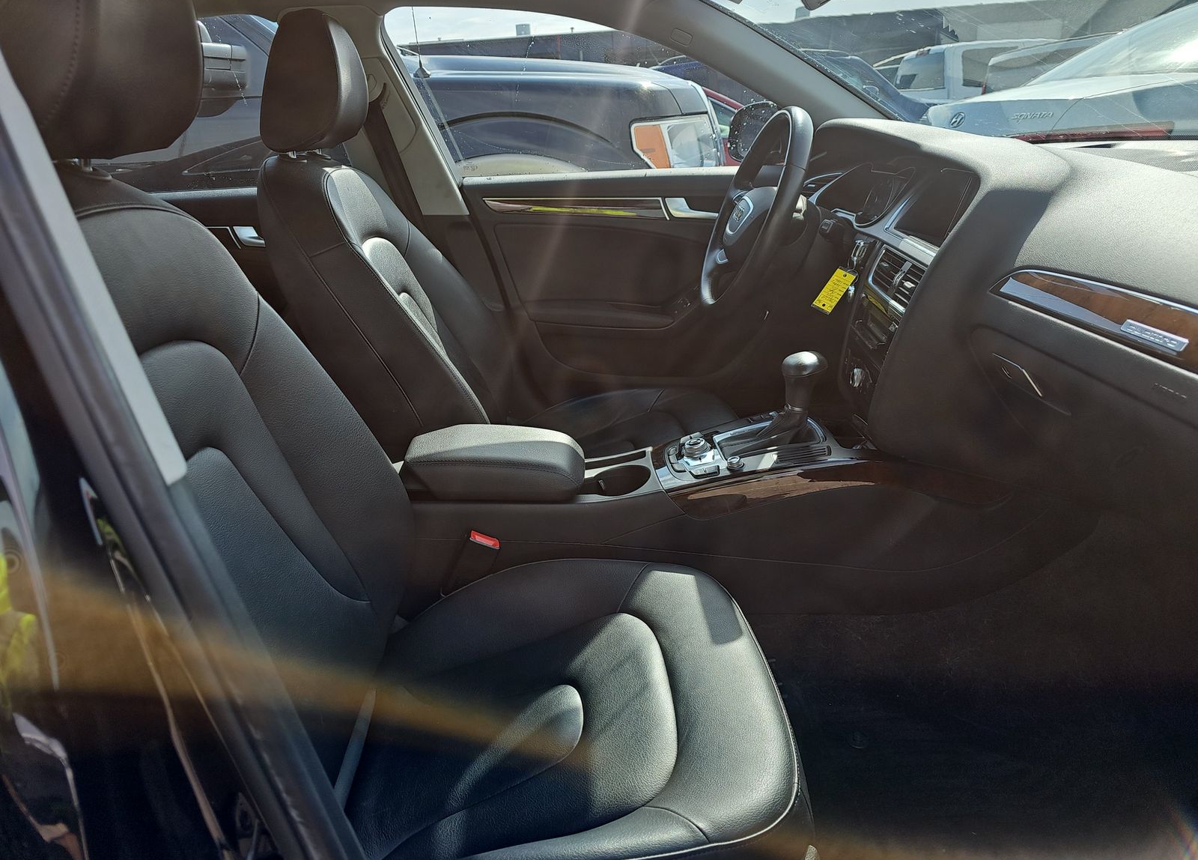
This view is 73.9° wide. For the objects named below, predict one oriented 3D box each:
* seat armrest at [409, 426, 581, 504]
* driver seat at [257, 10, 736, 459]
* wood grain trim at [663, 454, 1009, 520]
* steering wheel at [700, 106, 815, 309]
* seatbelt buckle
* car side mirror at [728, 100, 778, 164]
[{"bbox_3d":[-0.150,0.039,1.186,0.265,0.075,0.160,-2,20,-4],"label":"seat armrest"},{"bbox_3d":[-0.139,-0.247,1.473,0.830,0.950,0.530,-2,20,-4],"label":"driver seat"},{"bbox_3d":[0.330,0.079,1.122,0.460,0.070,0.090,-2,20,-4],"label":"wood grain trim"},{"bbox_3d":[0.298,-0.394,1.456,0.100,0.375,0.375,19,17,-11],"label":"steering wheel"},{"bbox_3d":[-0.180,0.193,1.111,0.050,0.110,0.028,25,16,-13],"label":"seatbelt buckle"},{"bbox_3d":[0.408,-0.725,1.936,0.140,0.150,0.210,-5,20,-11],"label":"car side mirror"}]

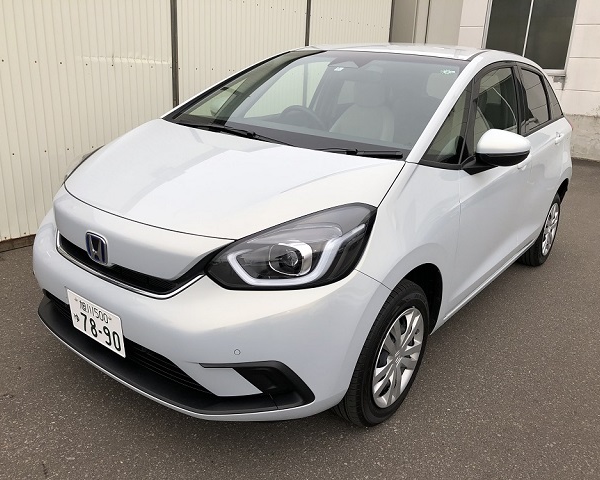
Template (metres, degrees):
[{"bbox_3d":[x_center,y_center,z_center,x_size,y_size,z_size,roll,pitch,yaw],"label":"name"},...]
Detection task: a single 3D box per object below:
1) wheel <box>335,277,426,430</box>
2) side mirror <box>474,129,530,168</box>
[{"bbox_3d":[0.354,0.465,2.159,0.190,0.600,0.600,16,22,35],"label":"wheel"},{"bbox_3d":[0.915,-0.418,2.341,0.225,0.160,0.135,16,22,35],"label":"side mirror"}]

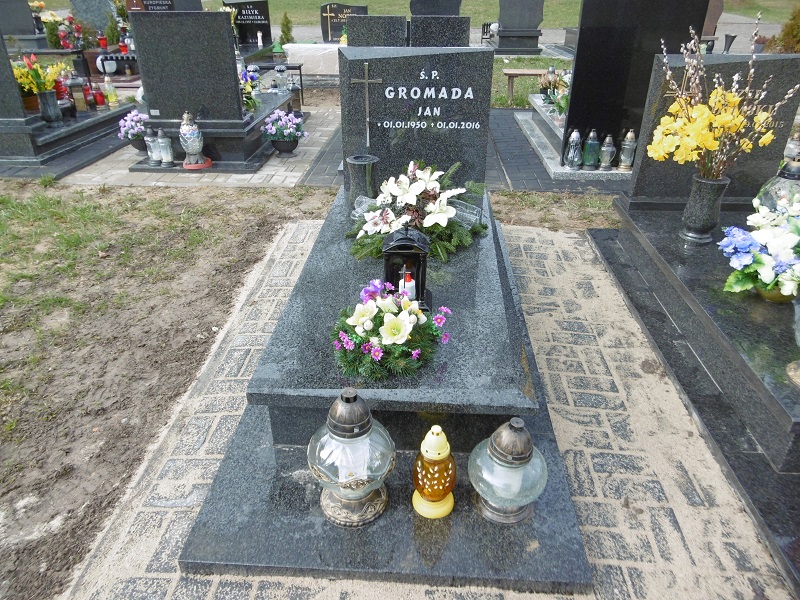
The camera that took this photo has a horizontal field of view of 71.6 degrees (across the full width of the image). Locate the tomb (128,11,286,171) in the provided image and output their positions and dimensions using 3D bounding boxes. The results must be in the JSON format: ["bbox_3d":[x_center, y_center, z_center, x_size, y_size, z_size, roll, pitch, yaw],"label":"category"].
[{"bbox_3d":[-1.559,-2.012,5.021,0.990,1.105,2.200,2,30,3],"label":"tomb"}]

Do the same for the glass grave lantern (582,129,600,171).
[{"bbox_3d":[1.474,-1.149,4.252,0.118,0.300,0.118,2,30,3],"label":"glass grave lantern"}]

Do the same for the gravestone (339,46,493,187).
[{"bbox_3d":[0.081,-0.898,2.834,0.742,0.705,0.092,2,31,3],"label":"gravestone"}]

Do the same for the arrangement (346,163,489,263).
[{"bbox_3d":[0.081,-0.446,2.584,0.670,0.292,0.620,2,30,3],"label":"arrangement"}]

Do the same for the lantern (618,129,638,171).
[{"bbox_3d":[1.746,-1.144,4.237,0.122,0.310,0.120,2,30,3],"label":"lantern"}]

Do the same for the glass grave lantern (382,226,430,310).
[{"bbox_3d":[0.027,-0.138,1.996,0.175,0.336,0.165,2,30,3],"label":"glass grave lantern"}]

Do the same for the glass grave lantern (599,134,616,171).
[{"bbox_3d":[1.599,-1.129,4.255,0.115,0.265,0.105,2,30,3],"label":"glass grave lantern"}]

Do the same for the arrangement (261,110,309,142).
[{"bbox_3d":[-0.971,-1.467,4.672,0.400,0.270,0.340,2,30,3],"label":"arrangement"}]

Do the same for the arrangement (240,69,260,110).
[{"bbox_3d":[-1.364,-1.839,4.912,0.310,0.365,0.300,2,30,3],"label":"arrangement"}]

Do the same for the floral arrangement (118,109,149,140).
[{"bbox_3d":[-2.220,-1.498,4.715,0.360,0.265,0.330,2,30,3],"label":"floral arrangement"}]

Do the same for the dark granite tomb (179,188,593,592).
[{"bbox_3d":[0.021,0.006,2.343,1.020,0.258,2.370,2,30,3],"label":"dark granite tomb"}]

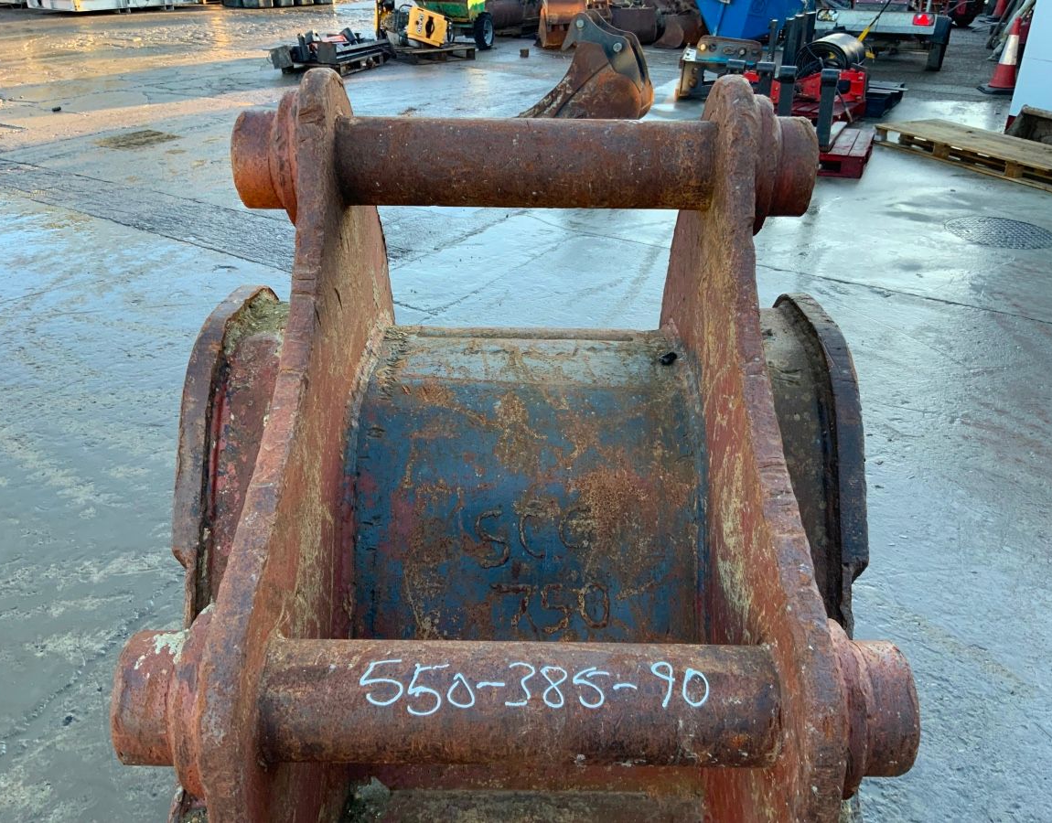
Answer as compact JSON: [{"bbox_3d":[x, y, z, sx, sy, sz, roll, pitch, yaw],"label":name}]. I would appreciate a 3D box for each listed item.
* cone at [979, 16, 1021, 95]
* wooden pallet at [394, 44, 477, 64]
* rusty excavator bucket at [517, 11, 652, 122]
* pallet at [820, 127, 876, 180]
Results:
[{"bbox_3d":[5.389,-3.970,10.216,0.460,0.750,0.460,1,29,0],"label":"cone"},{"bbox_3d":[-1.334,-4.725,12.043,0.950,0.145,1.120,-18,34,-31],"label":"wooden pallet"},{"bbox_3d":[0.472,-3.032,8.125,1.320,0.990,0.360,12,31,20],"label":"rusty excavator bucket"},{"bbox_3d":[2.126,-2.126,7.380,1.200,0.160,1.000,12,31,20],"label":"pallet"}]

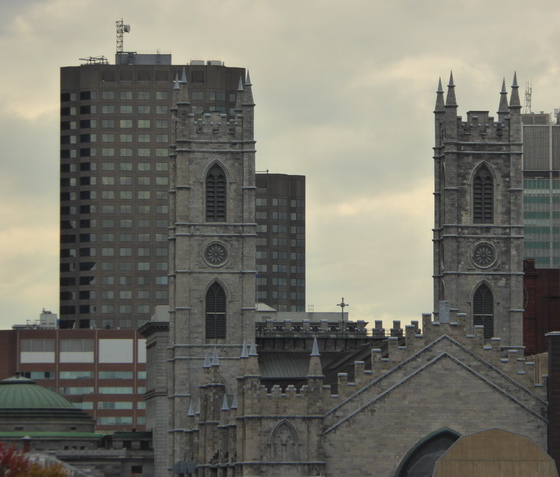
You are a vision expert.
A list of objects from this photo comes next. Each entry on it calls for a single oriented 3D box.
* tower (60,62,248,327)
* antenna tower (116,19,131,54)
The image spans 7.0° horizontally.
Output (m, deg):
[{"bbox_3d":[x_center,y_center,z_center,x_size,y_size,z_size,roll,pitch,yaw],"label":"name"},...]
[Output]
[{"bbox_3d":[-33.552,21.393,1213.502,48.500,138.100,40.000,0,-4,-4],"label":"tower"},{"bbox_3d":[-41.457,-53.510,1216.781,3.500,9.500,2.400,0,-4,-4],"label":"antenna tower"}]

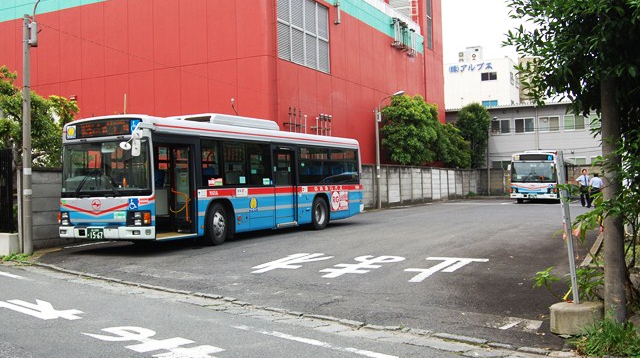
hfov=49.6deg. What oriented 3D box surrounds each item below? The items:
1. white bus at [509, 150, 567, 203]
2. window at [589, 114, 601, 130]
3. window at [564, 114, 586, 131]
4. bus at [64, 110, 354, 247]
[{"bbox_3d":[13.562,-0.107,42.142,2.490,3.000,10.700,-2,-1,23],"label":"white bus"},{"bbox_3d":[20.312,-4.132,50.275,1.550,1.198,0.100,-2,-2,19],"label":"window"},{"bbox_3d":[18.691,-4.080,50.849,1.551,1.234,0.100,-2,-2,19],"label":"window"},{"bbox_3d":[-2.028,-0.014,18.415,2.490,3.000,10.350,-2,-1,27],"label":"bus"}]

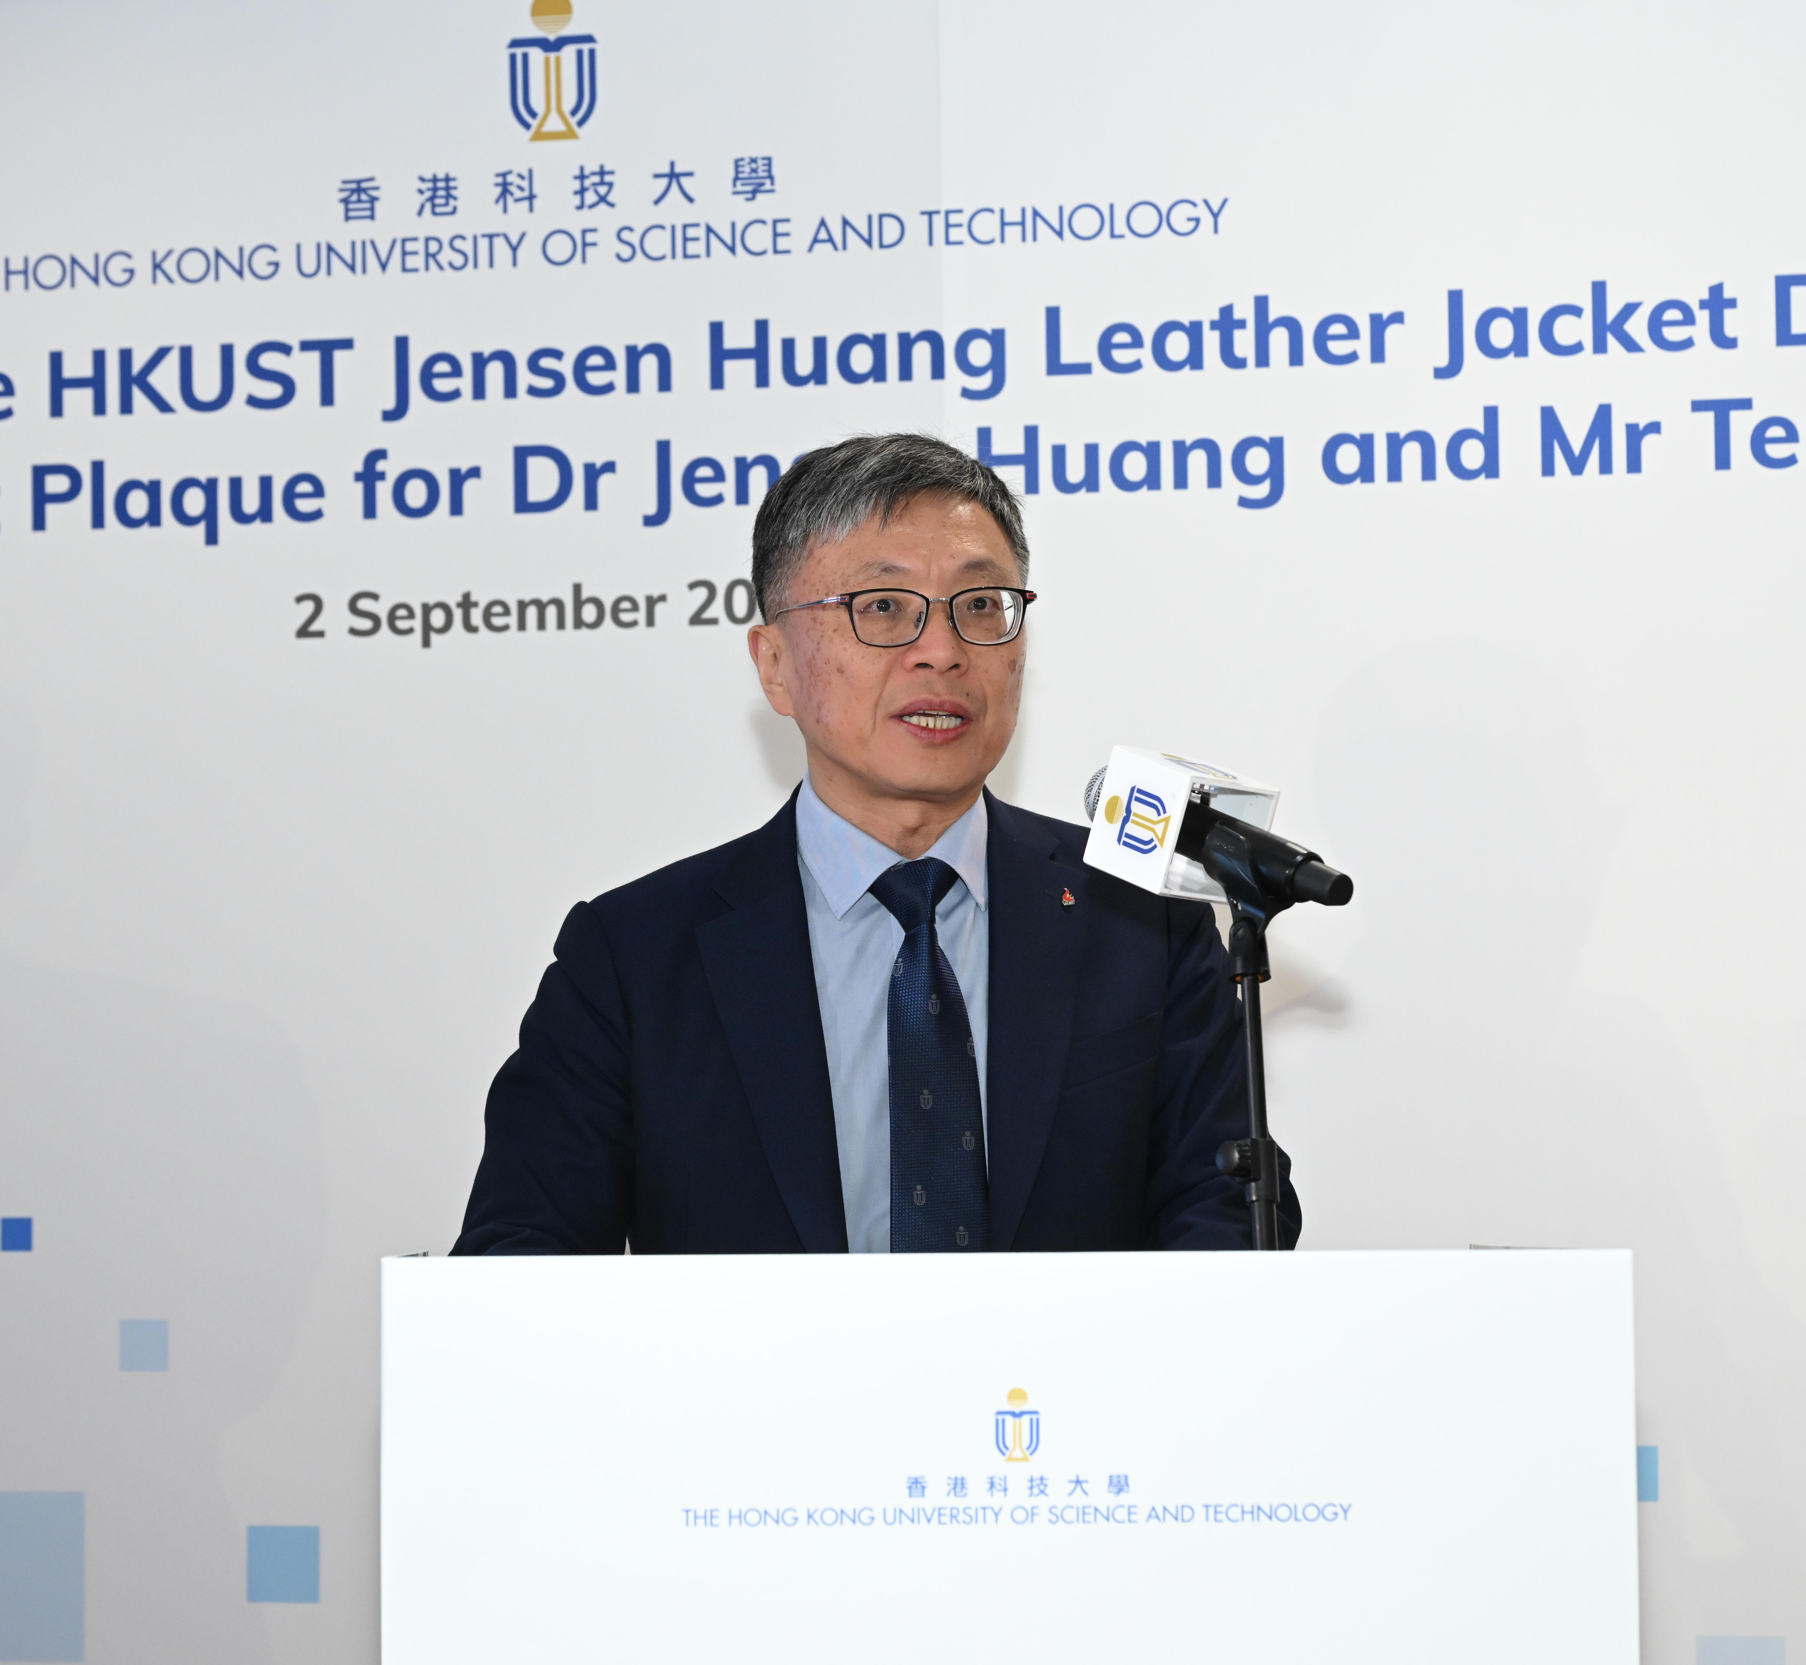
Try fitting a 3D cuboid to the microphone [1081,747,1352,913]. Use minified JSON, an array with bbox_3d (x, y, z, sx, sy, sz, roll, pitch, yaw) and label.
[{"bbox_3d":[0.191,0.006,3.150,0.077,0.077,0.245,14,4,-41],"label":"microphone"}]

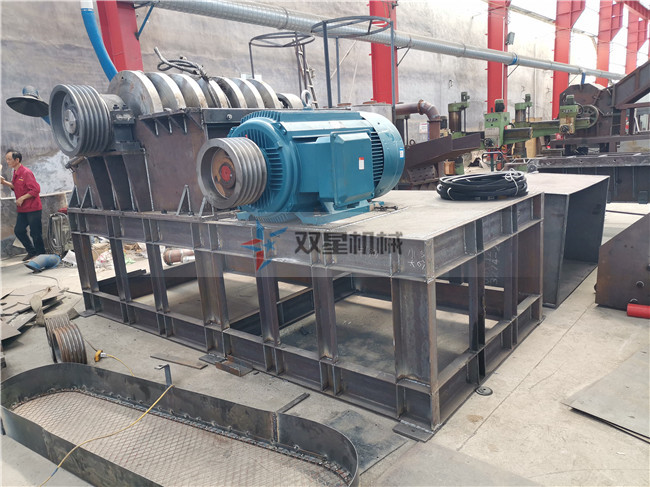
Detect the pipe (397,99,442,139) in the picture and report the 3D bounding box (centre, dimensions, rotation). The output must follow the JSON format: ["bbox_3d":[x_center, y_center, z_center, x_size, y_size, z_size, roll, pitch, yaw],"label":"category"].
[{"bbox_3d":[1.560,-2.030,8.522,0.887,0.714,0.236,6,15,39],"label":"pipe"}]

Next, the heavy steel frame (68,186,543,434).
[{"bbox_3d":[-0.379,0.149,4.280,3.723,0.990,1.713,6,15,39],"label":"heavy steel frame"}]

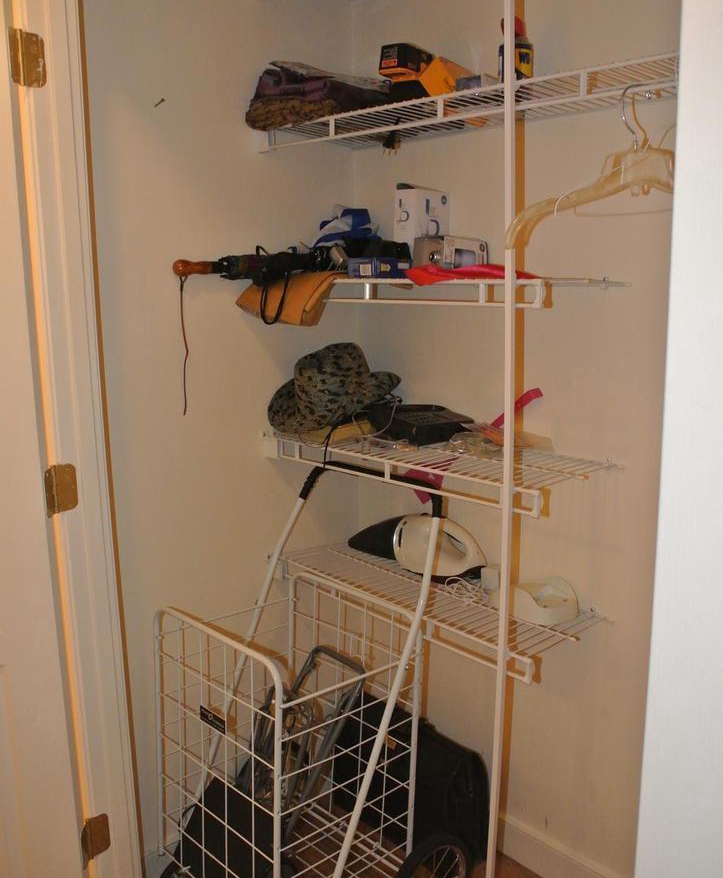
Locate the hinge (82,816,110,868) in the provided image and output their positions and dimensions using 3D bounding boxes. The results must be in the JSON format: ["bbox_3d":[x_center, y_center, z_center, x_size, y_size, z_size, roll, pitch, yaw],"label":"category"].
[{"bbox_3d":[-0.538,0.800,1.623,0.018,0.089,0.070,7,13,33],"label":"hinge"}]

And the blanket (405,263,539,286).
[{"bbox_3d":[0.211,-0.321,1.564,0.130,0.036,0.250,-11,15,-42],"label":"blanket"}]

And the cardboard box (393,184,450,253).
[{"bbox_3d":[0.134,-0.445,1.783,0.055,0.190,0.124,9,15,39],"label":"cardboard box"}]

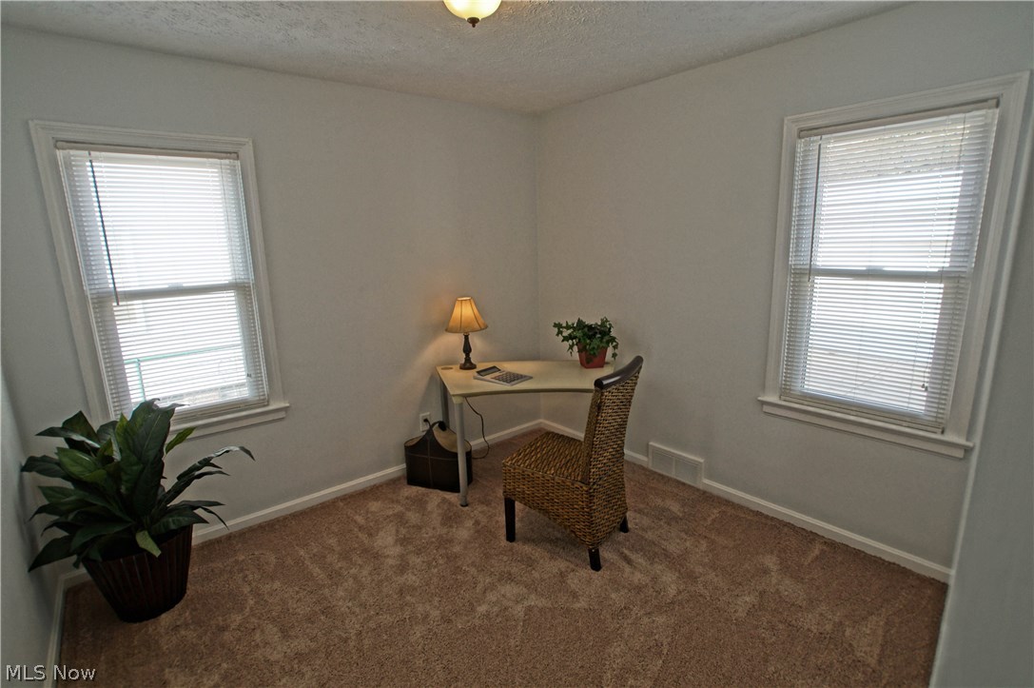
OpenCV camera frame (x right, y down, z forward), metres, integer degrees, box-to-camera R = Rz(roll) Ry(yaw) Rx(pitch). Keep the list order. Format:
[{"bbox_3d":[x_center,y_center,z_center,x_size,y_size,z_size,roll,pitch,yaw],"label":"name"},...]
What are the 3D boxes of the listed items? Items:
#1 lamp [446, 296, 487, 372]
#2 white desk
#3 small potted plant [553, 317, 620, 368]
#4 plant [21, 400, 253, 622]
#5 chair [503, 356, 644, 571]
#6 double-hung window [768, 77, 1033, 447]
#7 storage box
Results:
[{"bbox_3d":[-0.348,-0.072,3.135,0.290,0.490,0.290,0,11,8],"label":"lamp"},{"bbox_3d":[0.064,0.561,3.023,1.280,0.730,0.800,-1,11,2],"label":"white desk"},{"bbox_3d":[0.481,-0.012,3.141,0.430,0.335,0.360,0,11,8],"label":"small potted plant"},{"bbox_3d":[-1.564,0.697,2.016,0.780,0.920,0.720,-10,14,-39],"label":"plant"},{"bbox_3d":[0.300,0.563,2.387,0.610,0.955,0.500,6,13,33],"label":"chair"},{"bbox_3d":[1.612,-0.313,2.111,0.120,1.500,0.860,-10,14,-39],"label":"double-hung window"},{"bbox_3d":[-0.497,0.722,3.073,0.430,0.420,0.240,2,12,18],"label":"storage box"}]

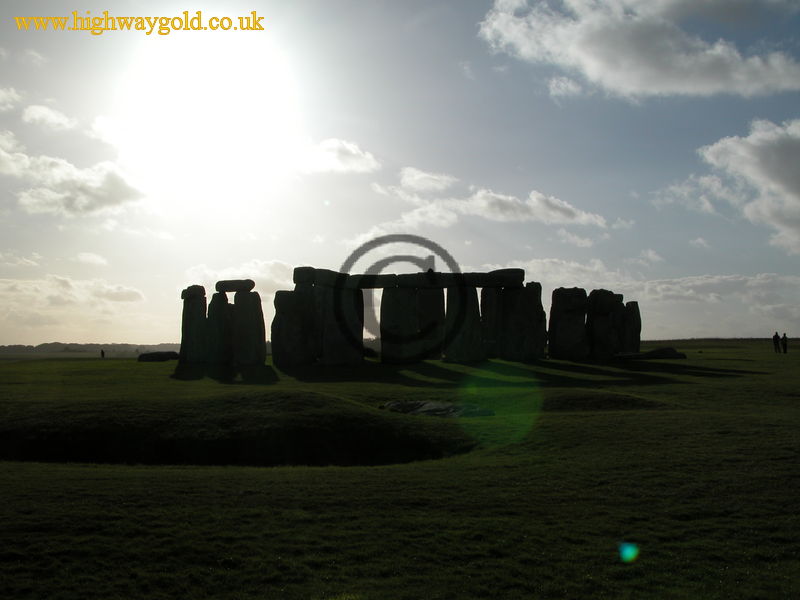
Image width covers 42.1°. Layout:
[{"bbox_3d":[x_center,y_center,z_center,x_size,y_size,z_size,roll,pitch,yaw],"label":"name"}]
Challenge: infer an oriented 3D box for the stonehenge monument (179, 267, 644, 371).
[{"bbox_3d":[0.983,0.784,70.500,32.000,6.400,30.500,0,-2,0],"label":"stonehenge monument"}]

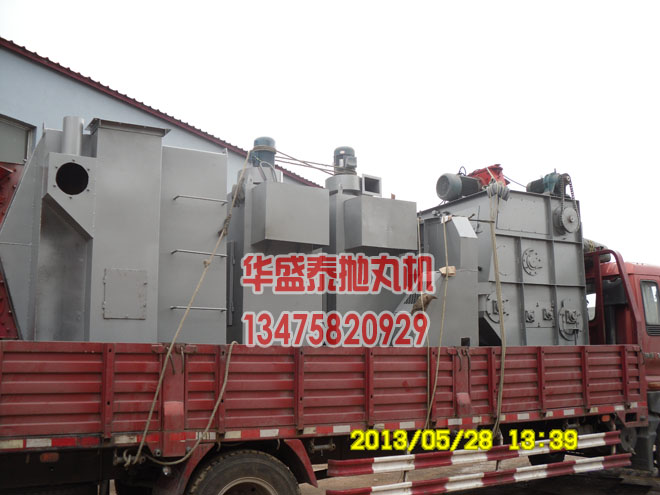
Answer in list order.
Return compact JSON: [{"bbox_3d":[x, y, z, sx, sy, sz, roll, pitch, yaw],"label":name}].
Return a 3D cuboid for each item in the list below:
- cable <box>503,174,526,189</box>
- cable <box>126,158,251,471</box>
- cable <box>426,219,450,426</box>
[{"bbox_3d":[2.226,-0.796,8.050,0.300,0.170,0.050,0,-8,0],"label":"cable"},{"bbox_3d":[-0.814,0.273,5.168,0.557,2.580,1.480,-4,-9,26],"label":"cable"},{"bbox_3d":[1.003,0.601,6.016,0.172,1.950,0.789,-4,-9,25],"label":"cable"}]

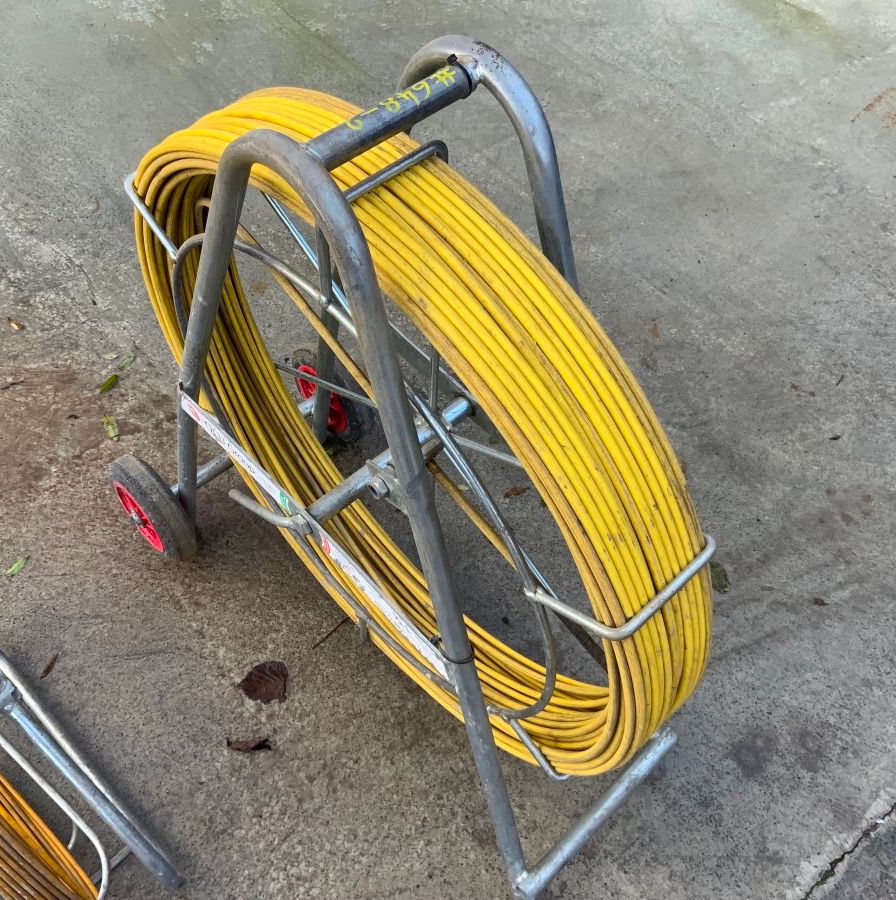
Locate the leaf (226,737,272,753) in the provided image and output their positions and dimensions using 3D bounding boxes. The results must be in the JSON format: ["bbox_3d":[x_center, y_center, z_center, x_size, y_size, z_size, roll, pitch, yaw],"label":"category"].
[{"bbox_3d":[-0.317,0.470,1.606,0.073,0.014,0.026,2,56,-1],"label":"leaf"}]

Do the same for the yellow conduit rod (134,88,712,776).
[{"bbox_3d":[-0.076,0.011,1.322,0.143,0.950,0.950,-37,65,-23],"label":"yellow conduit rod"}]

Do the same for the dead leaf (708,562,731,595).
[{"bbox_3d":[0.482,0.228,1.800,0.046,0.008,0.072,-17,59,-13],"label":"dead leaf"}]

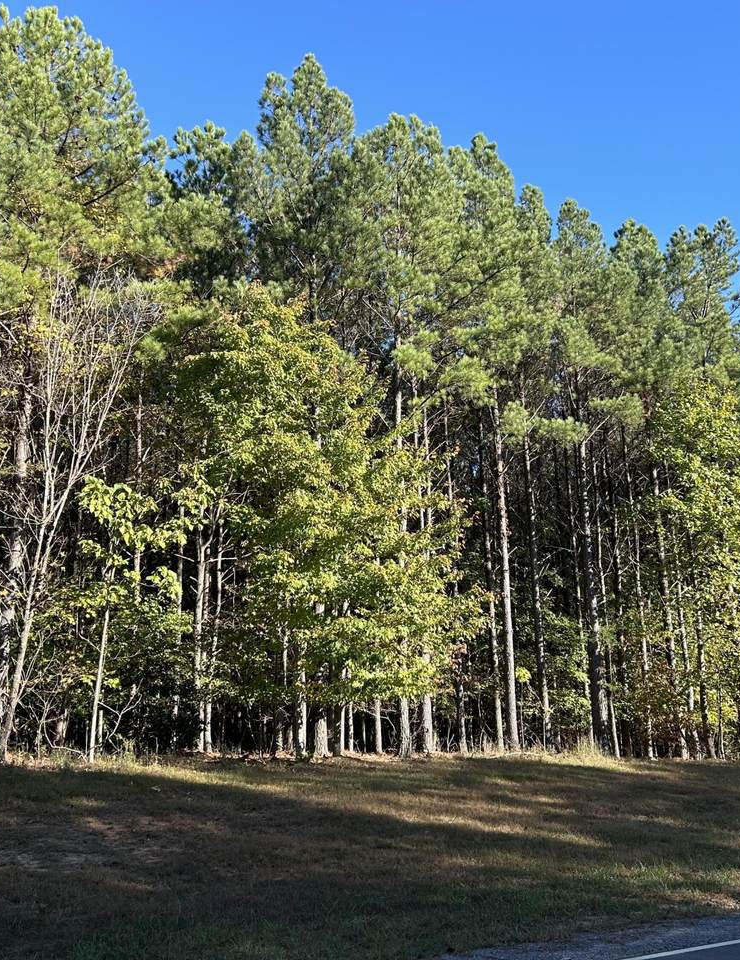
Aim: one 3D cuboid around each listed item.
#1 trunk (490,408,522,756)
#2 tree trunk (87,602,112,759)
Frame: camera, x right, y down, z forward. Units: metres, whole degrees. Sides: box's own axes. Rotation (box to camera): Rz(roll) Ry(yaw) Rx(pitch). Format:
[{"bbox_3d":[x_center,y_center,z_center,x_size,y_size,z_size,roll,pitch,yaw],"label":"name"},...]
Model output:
[{"bbox_3d":[3.975,2.589,28.311,0.304,10.355,0.260,-1,-15,0],"label":"trunk"},{"bbox_3d":[-6.050,4.480,21.437,0.256,3.452,0.130,-1,-15,0],"label":"tree trunk"}]

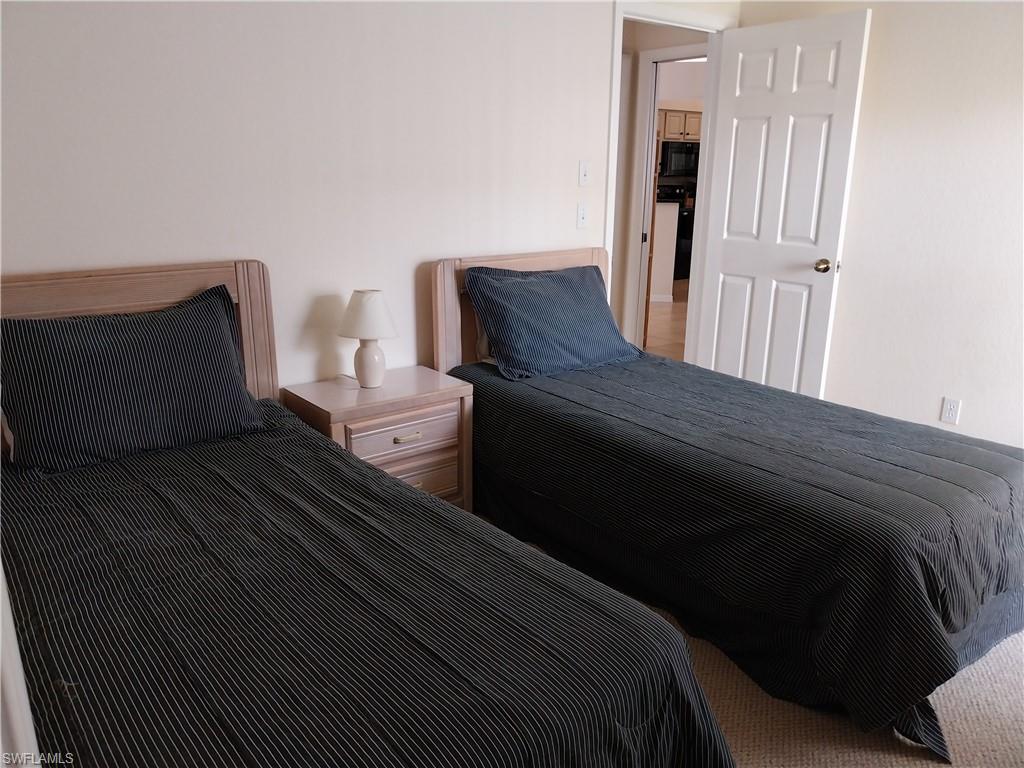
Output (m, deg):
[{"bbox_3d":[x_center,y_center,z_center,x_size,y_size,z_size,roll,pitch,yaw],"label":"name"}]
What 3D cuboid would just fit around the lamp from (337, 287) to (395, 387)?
[{"bbox_3d":[-0.537,-0.169,2.905,0.225,0.365,0.225,0,16,0],"label":"lamp"}]

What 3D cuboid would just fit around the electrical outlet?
[{"bbox_3d":[1.982,0.123,3.469,0.010,0.114,0.070,-11,19,-36],"label":"electrical outlet"}]

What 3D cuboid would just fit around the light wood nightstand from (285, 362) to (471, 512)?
[{"bbox_3d":[-0.502,0.284,3.015,0.595,0.567,0.377,-11,19,-36],"label":"light wood nightstand"}]

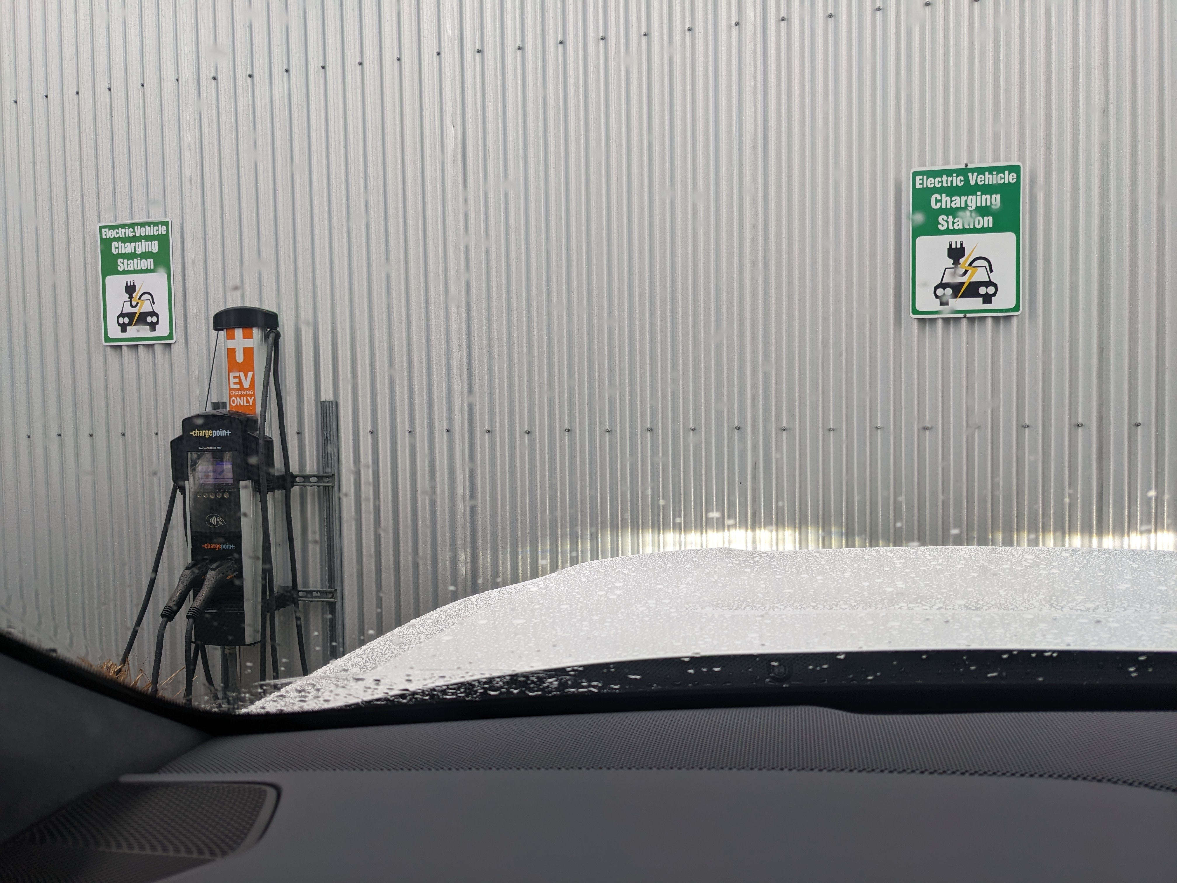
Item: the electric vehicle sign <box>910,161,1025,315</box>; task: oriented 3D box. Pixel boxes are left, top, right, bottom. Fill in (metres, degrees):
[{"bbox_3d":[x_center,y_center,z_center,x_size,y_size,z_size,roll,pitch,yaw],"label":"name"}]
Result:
[{"bbox_3d":[1.090,-0.578,2.653,0.303,0.439,0.016,0,3,13],"label":"electric vehicle sign"}]

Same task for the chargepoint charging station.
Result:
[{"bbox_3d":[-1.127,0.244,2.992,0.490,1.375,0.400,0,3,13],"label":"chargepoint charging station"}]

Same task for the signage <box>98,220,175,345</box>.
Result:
[{"bbox_3d":[-1.600,-0.561,3.253,0.301,0.439,0.016,0,3,13],"label":"signage"}]

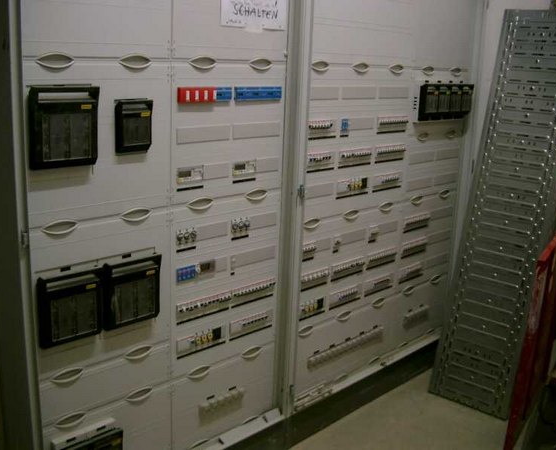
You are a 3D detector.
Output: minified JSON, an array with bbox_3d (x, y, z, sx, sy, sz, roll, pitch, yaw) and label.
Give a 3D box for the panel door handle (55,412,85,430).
[{"bbox_3d":[-0.620,0.591,1.926,0.020,0.036,0.101,16,20,43],"label":"panel door handle"}]

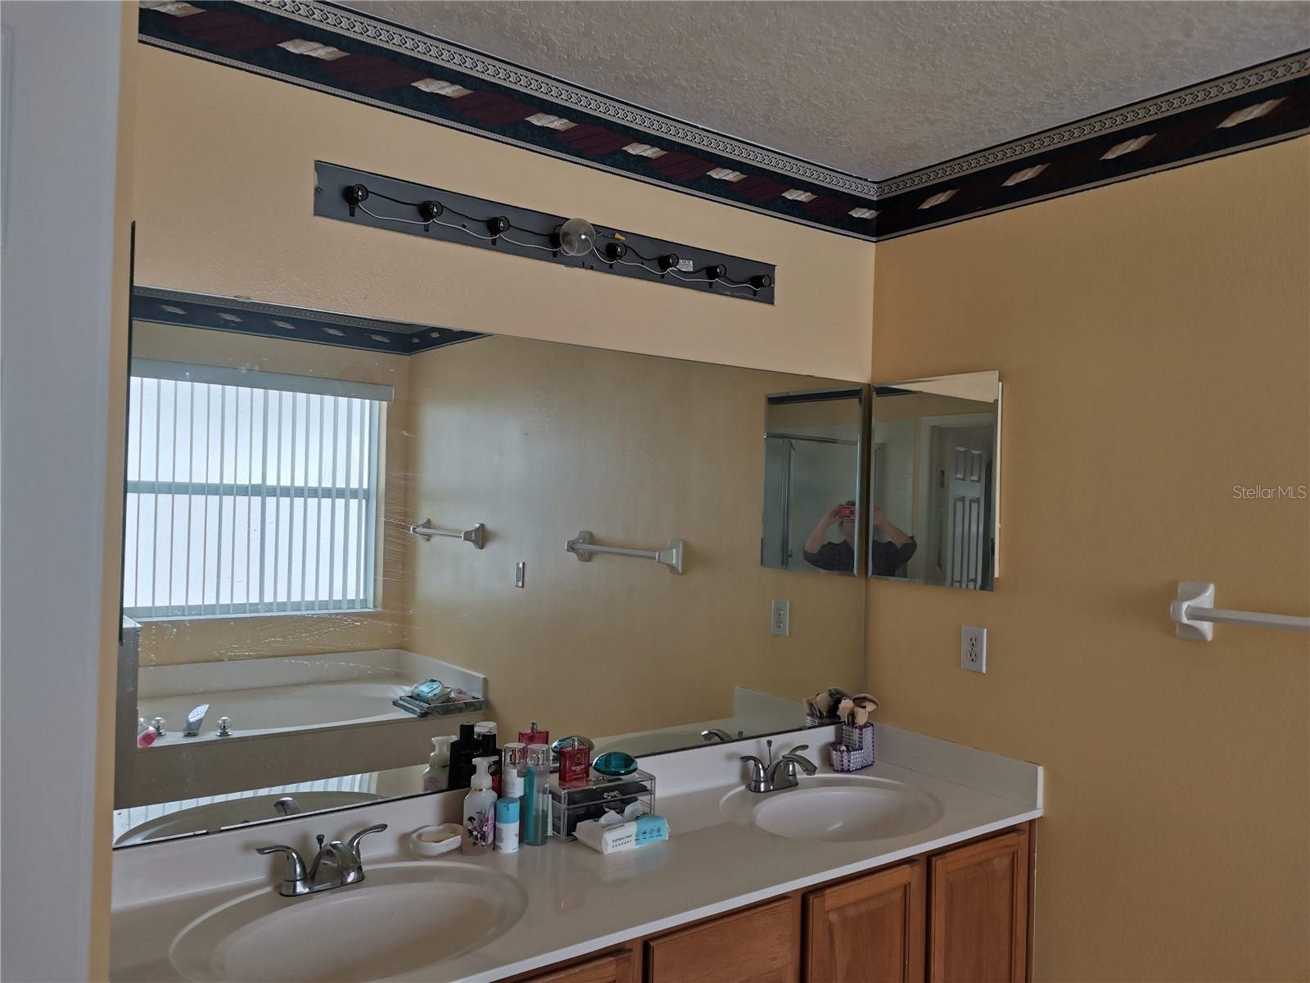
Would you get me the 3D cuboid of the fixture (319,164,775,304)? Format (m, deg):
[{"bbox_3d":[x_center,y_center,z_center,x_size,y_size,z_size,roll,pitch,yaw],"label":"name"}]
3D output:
[{"bbox_3d":[-0.149,-0.562,2.224,1.215,0.107,0.055,2,-1,-37],"label":"fixture"}]

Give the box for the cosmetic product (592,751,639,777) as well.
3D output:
[{"bbox_3d":[-0.087,0.611,2.205,0.109,0.050,0.080,2,-1,-37],"label":"cosmetic product"}]

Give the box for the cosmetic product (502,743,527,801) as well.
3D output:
[{"bbox_3d":[-0.294,0.630,2.060,0.047,0.196,0.047,2,-1,-37],"label":"cosmetic product"}]

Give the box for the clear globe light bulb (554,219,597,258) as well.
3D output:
[{"bbox_3d":[-0.172,-0.549,2.131,0.080,0.080,0.100,2,-1,-37],"label":"clear globe light bulb"}]

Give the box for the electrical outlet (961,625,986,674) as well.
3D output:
[{"bbox_3d":[0.821,0.406,2.540,0.008,0.114,0.071,2,-1,-37],"label":"electrical outlet"}]

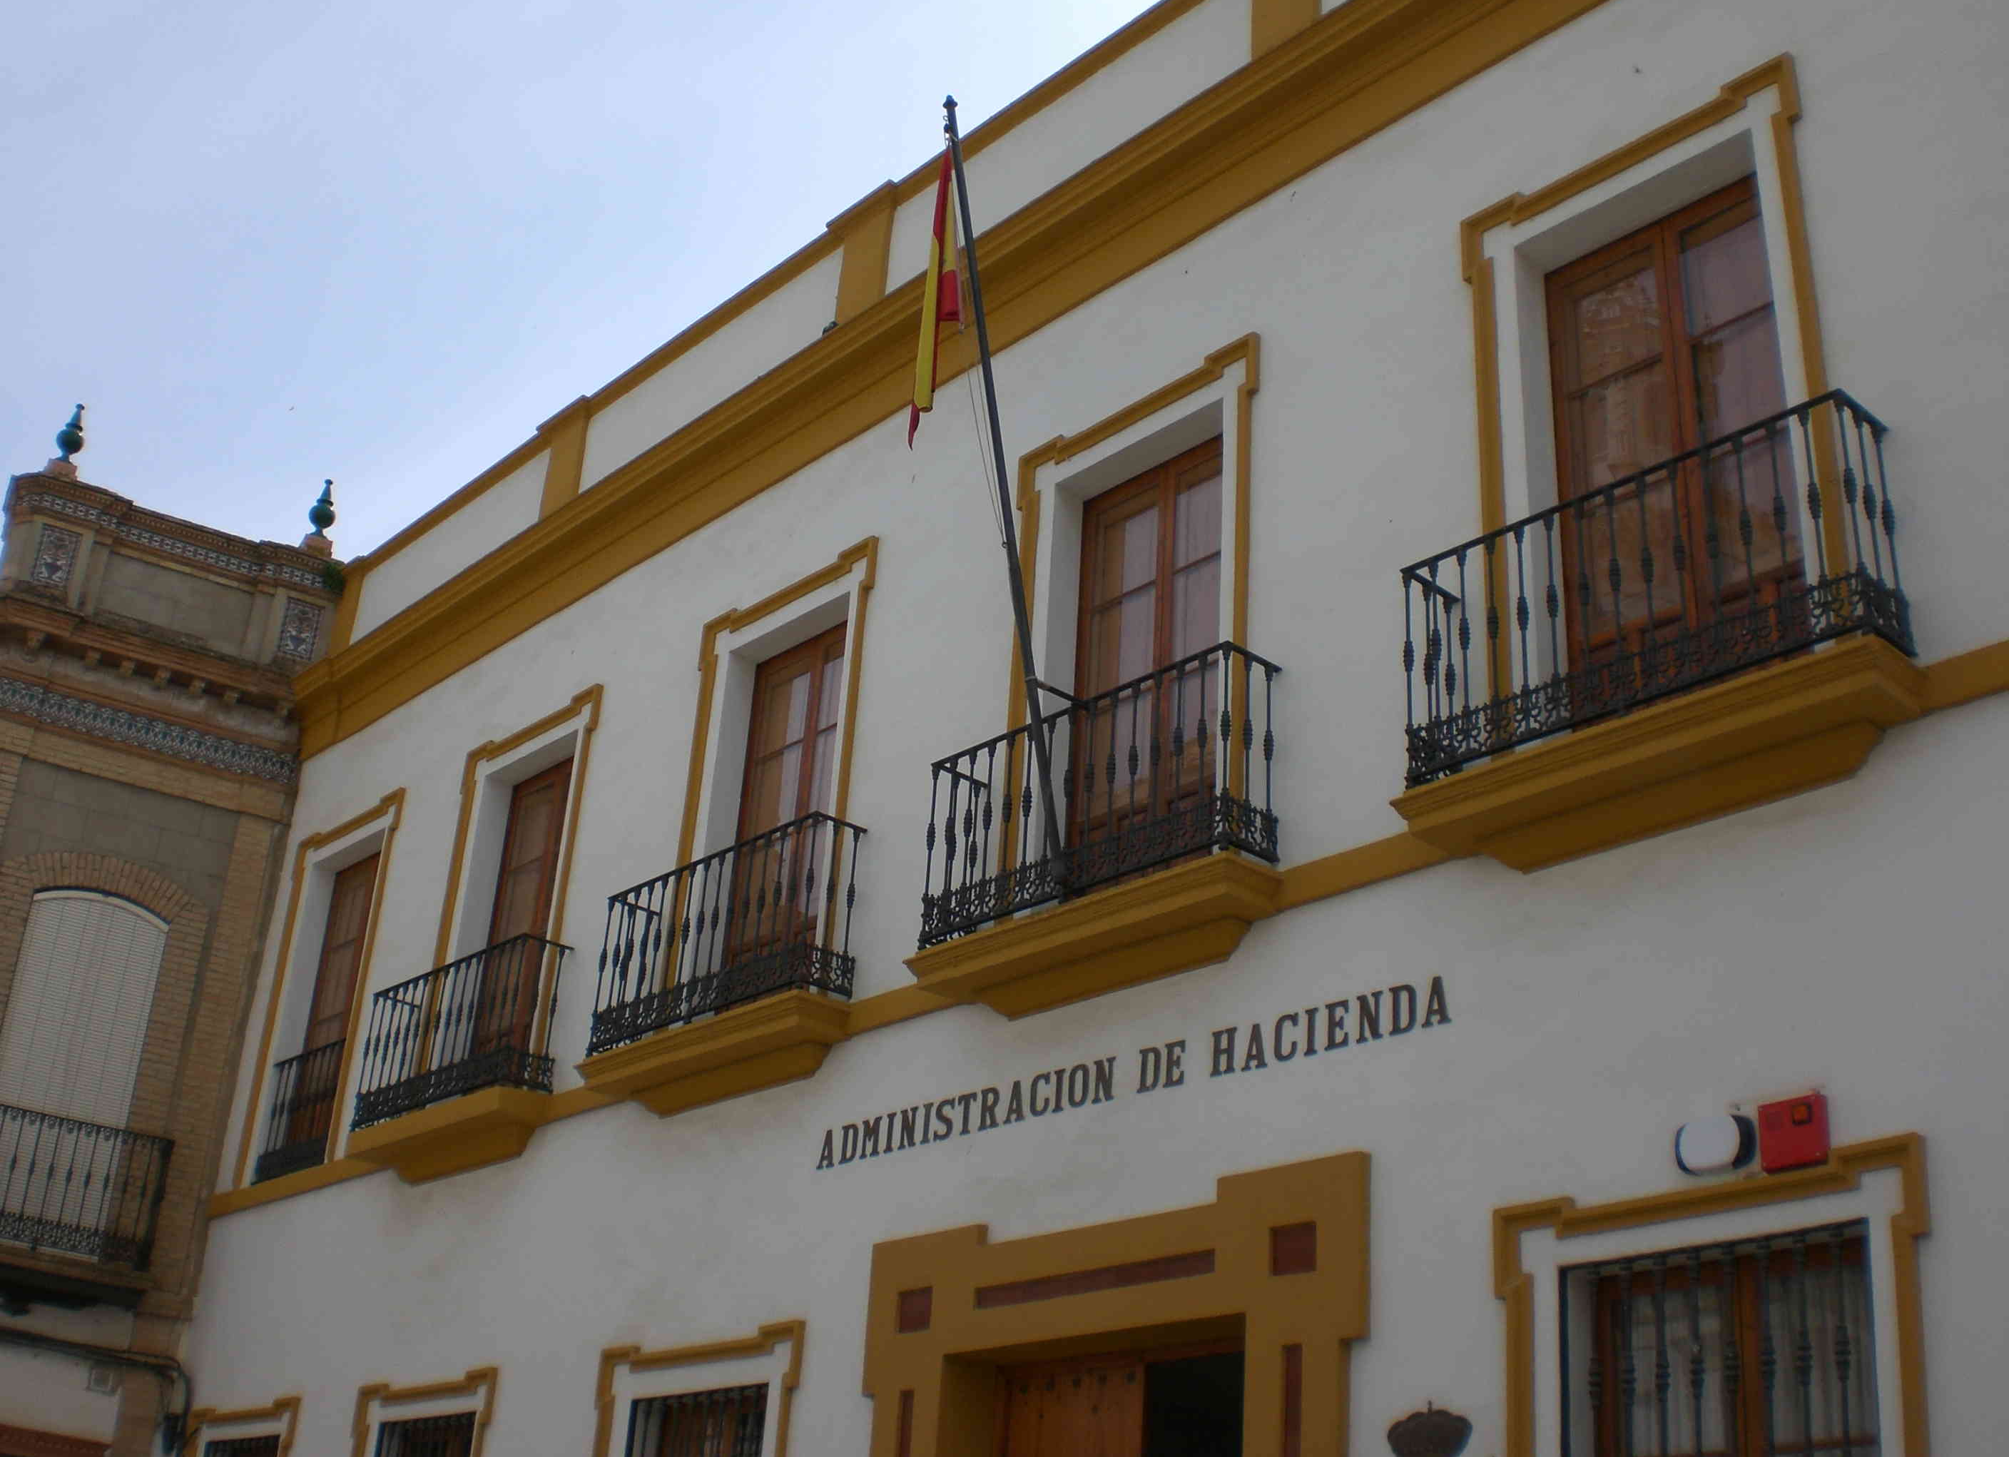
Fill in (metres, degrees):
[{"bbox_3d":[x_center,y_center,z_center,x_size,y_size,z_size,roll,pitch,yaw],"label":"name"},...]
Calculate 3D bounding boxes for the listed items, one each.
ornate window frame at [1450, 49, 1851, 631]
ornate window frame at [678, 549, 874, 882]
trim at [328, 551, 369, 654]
[{"bbox_3d":[2.497,-1.216,8.640,0.073,2.744,1.578,25,-33,-37],"label":"ornate window frame"},{"bbox_3d":[-1.335,0.385,12.464,0.125,2.730,1.674,25,-33,-37],"label":"ornate window frame"},{"bbox_3d":[-5.846,-1.039,19.636,0.163,1.136,0.518,23,-31,-37],"label":"trim"}]

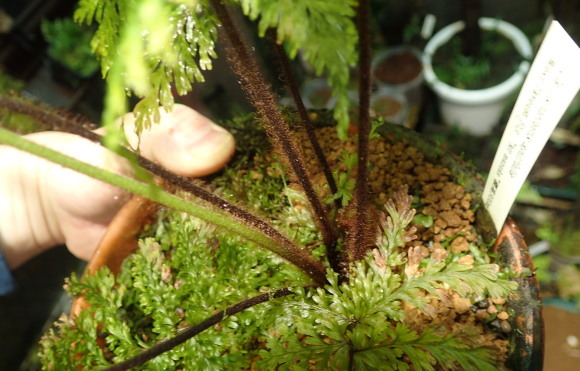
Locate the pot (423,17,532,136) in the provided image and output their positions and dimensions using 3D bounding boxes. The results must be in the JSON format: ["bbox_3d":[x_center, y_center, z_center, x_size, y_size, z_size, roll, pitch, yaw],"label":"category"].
[{"bbox_3d":[0.440,-0.237,1.204,0.225,0.211,0.225,5,63,19],"label":"pot"}]

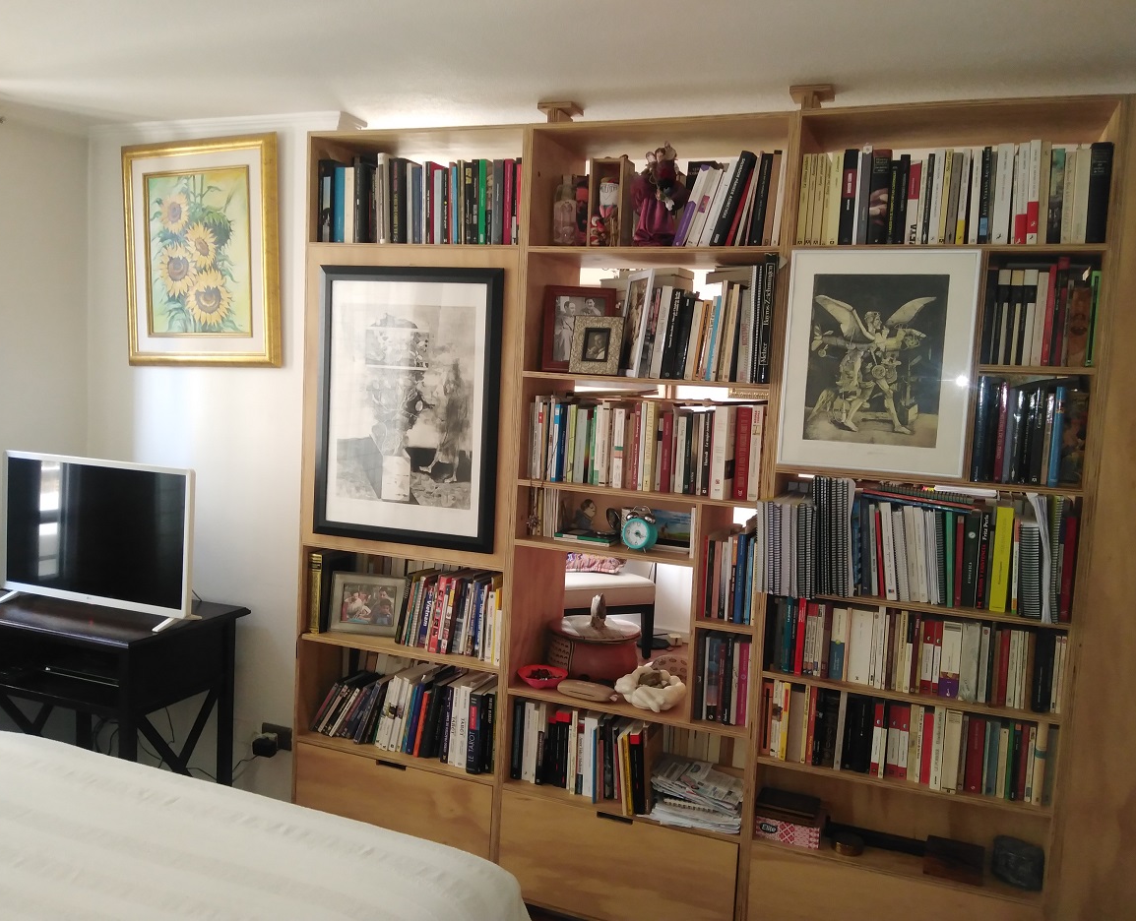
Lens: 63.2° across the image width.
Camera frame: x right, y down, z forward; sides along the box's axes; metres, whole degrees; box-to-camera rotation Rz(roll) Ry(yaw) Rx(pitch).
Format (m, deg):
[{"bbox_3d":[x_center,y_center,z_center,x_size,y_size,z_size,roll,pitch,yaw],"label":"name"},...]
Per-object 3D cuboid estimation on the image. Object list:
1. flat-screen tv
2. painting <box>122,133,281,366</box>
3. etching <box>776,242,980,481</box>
[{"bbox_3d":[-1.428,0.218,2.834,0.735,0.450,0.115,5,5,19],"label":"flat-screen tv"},{"bbox_3d":[-1.160,-0.648,2.913,0.585,0.700,0.040,2,5,20],"label":"painting"},{"bbox_3d":[0.706,-0.226,2.116,0.407,0.500,0.022,5,6,20],"label":"etching"}]

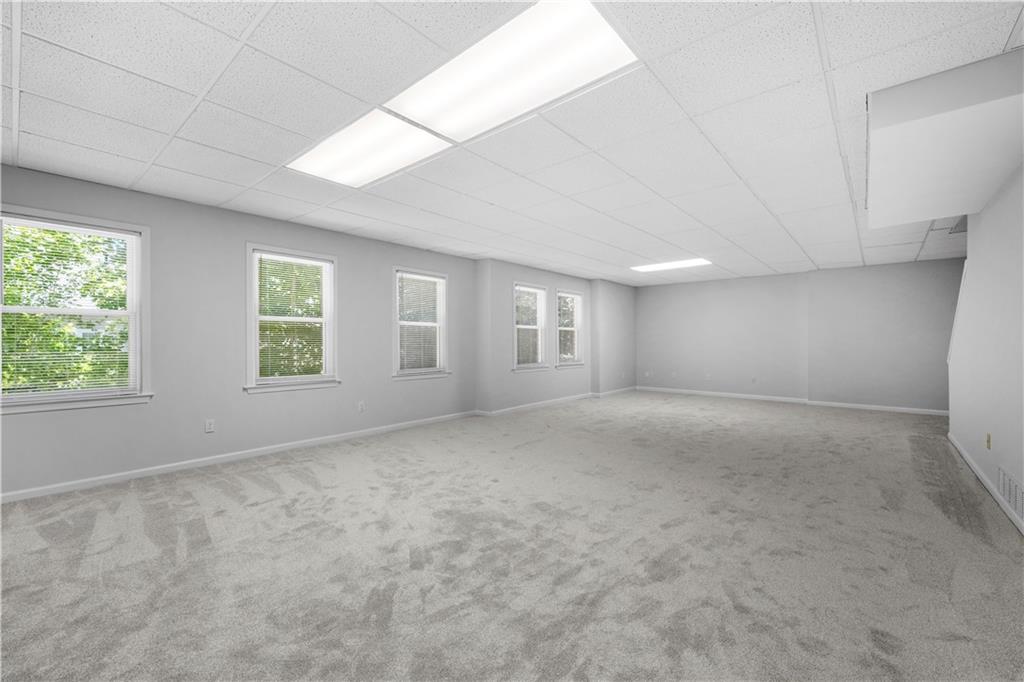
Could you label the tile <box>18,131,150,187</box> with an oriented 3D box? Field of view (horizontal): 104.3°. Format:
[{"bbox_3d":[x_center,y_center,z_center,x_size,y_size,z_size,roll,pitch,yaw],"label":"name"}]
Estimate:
[{"bbox_3d":[-3.031,-1.269,2.828,0.605,0.022,0.605,0,0,41],"label":"tile"}]

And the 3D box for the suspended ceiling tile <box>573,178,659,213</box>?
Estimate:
[{"bbox_3d":[0.920,-1.269,3.523,0.605,0.022,0.605,0,0,41],"label":"suspended ceiling tile"}]

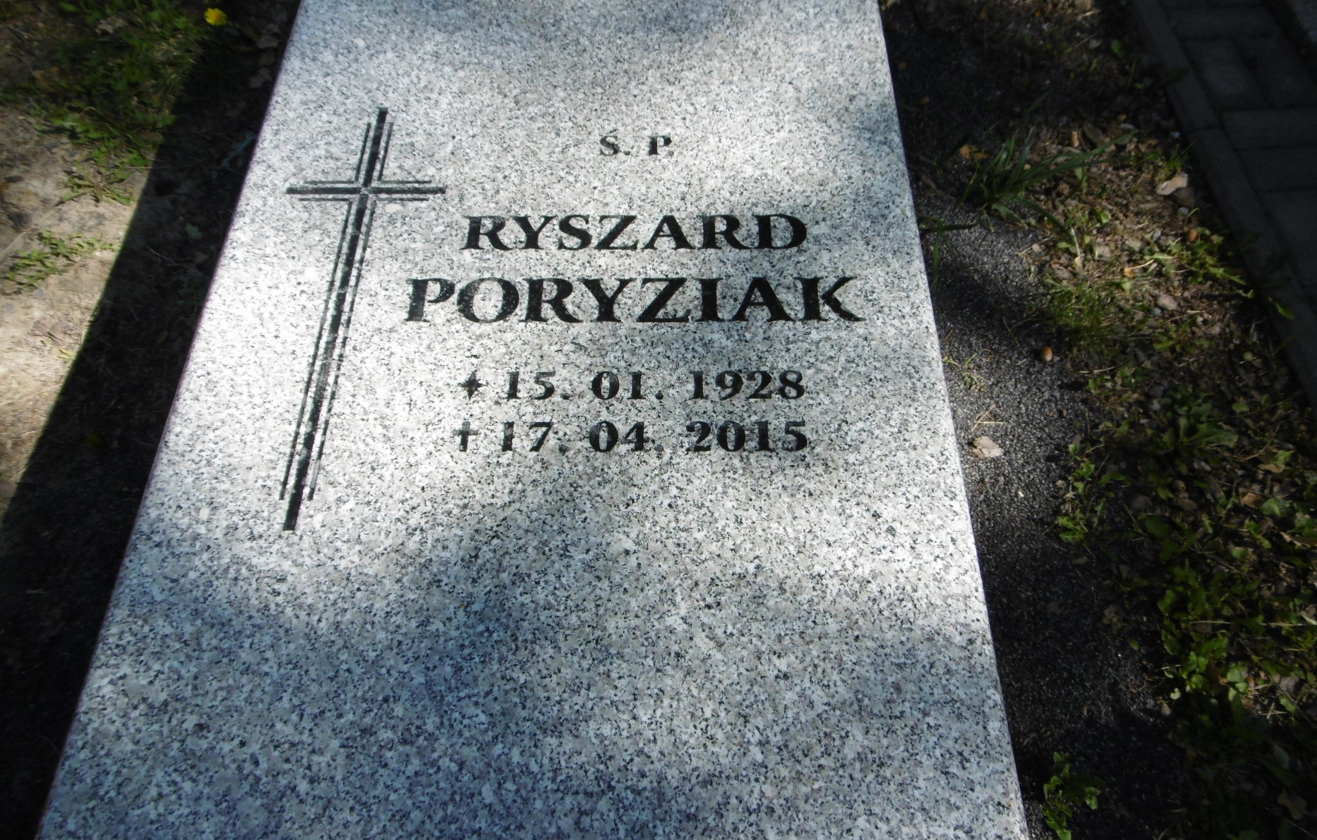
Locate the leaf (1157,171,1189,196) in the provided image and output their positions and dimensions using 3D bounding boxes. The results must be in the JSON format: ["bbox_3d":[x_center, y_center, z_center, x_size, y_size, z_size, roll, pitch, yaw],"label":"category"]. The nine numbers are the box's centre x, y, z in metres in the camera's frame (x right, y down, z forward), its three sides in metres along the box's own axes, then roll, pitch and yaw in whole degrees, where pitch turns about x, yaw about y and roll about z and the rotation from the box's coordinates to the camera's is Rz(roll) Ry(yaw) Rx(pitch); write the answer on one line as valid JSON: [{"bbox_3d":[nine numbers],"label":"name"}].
[{"bbox_3d":[0.912,-0.415,1.614,0.070,0.018,0.032,-30,64,-16],"label":"leaf"}]

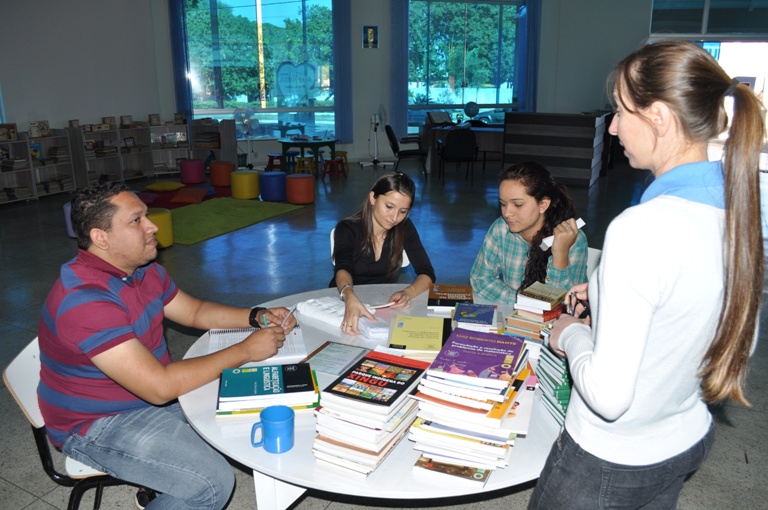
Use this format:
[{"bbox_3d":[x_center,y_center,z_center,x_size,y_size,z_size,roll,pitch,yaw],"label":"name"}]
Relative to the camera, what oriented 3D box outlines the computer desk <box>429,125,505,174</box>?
[{"bbox_3d":[1.630,-1.770,10.026,1.400,0.770,0.660,8,18,27],"label":"computer desk"}]

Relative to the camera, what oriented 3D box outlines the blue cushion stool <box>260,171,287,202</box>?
[{"bbox_3d":[-1.528,-0.946,7.937,0.365,0.360,0.365,0,16,0],"label":"blue cushion stool"}]

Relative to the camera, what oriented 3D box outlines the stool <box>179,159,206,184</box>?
[{"bbox_3d":[-3.143,-1.375,9.476,0.360,0.345,0.360,-6,18,-17],"label":"stool"}]

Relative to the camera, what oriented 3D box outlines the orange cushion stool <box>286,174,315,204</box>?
[{"bbox_3d":[-1.129,-0.894,7.809,0.360,0.345,0.360,-3,17,-8],"label":"orange cushion stool"}]

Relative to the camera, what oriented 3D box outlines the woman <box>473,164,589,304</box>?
[{"bbox_3d":[0.667,0.247,2.409,0.520,1.230,0.700,11,20,34],"label":"woman"}]

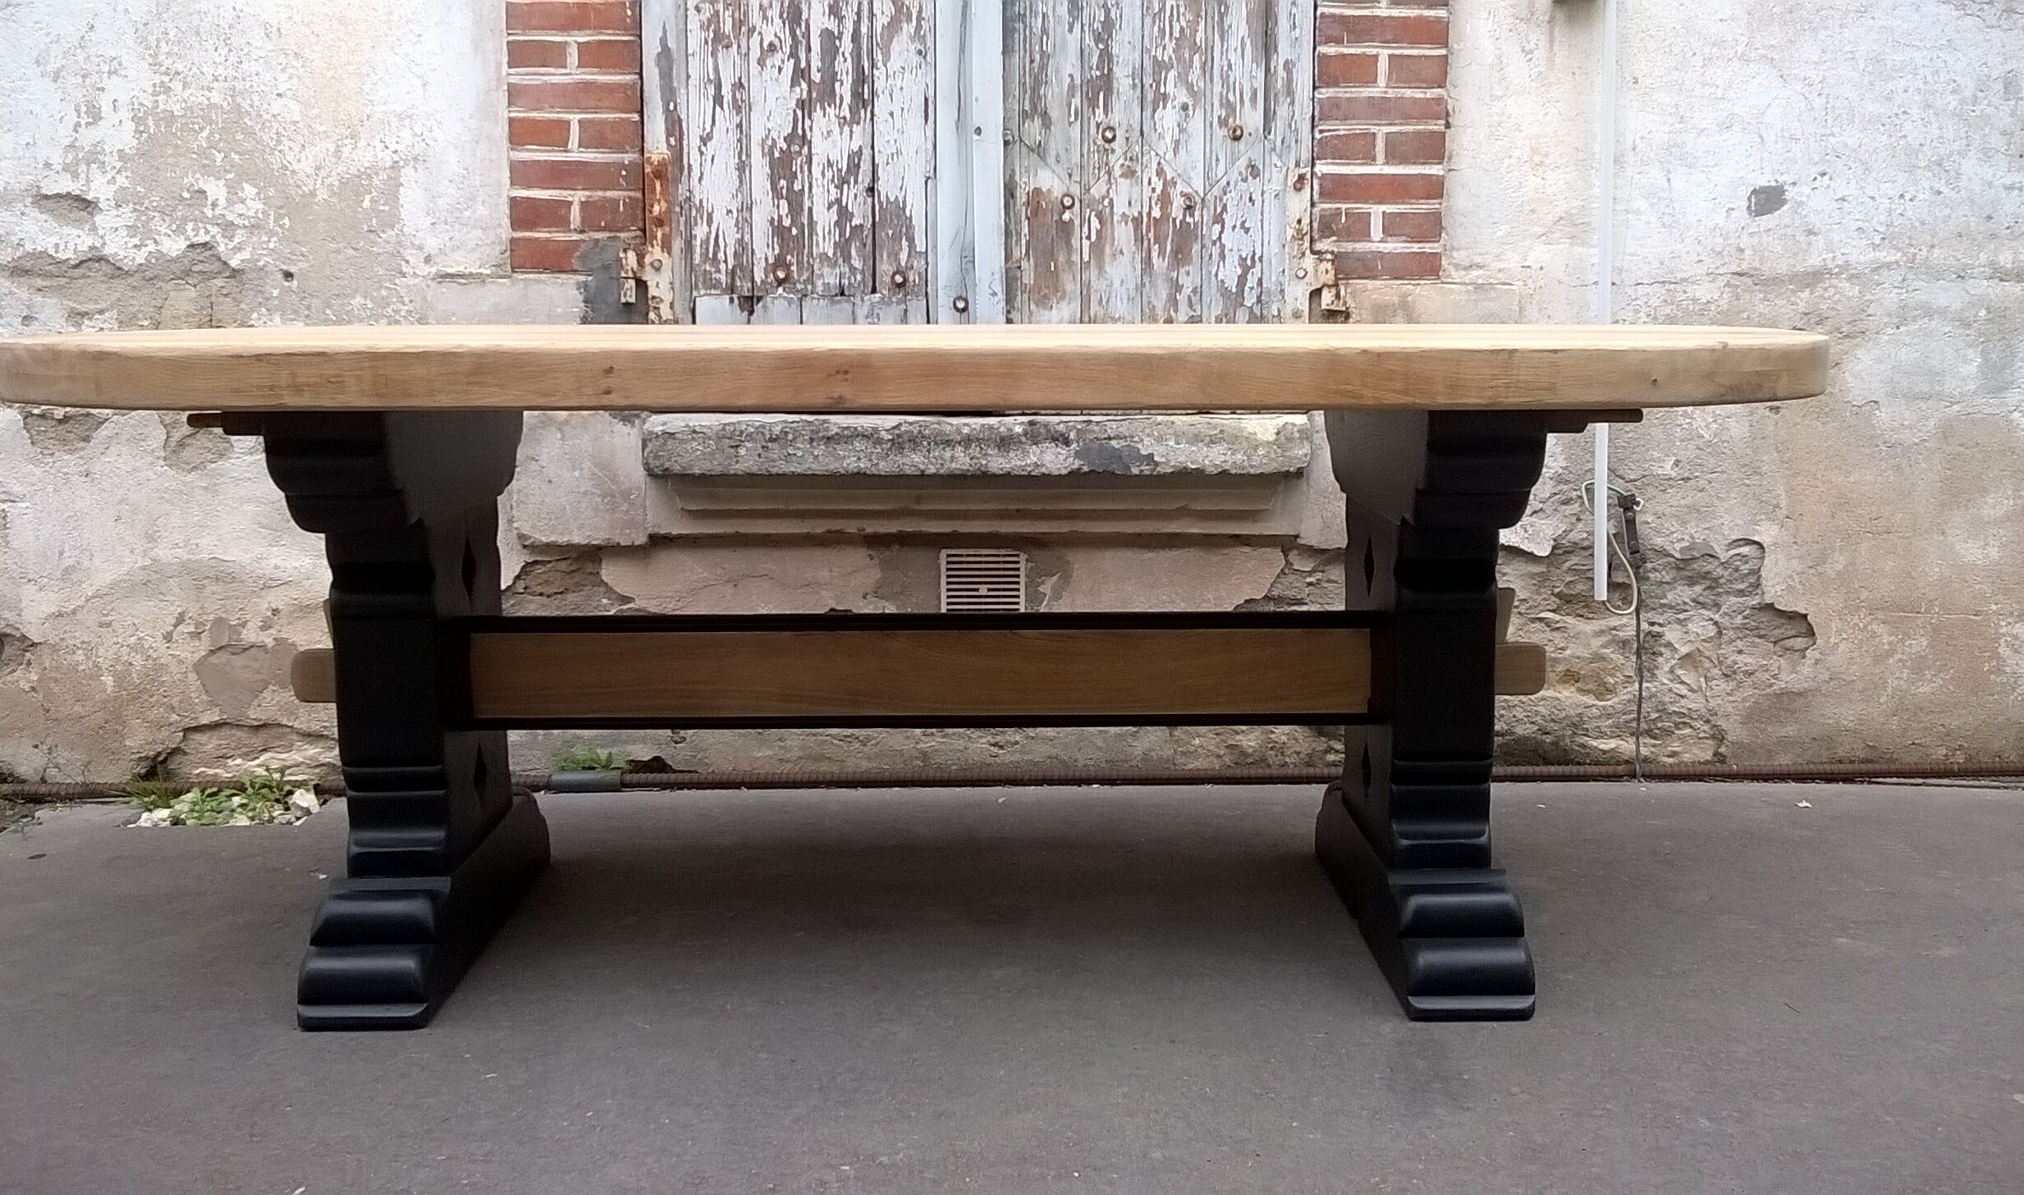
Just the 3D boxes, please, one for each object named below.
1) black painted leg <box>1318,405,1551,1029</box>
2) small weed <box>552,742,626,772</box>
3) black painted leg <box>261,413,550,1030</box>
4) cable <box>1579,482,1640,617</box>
[{"bbox_3d":[0.524,0.080,2.394,0.146,0.718,0.624,0,10,-1],"label":"black painted leg"},{"bbox_3d":[-0.715,0.272,3.140,0.125,0.060,0.080,0,10,-1],"label":"small weed"},{"bbox_3d":[-0.747,0.086,2.371,0.146,0.718,0.624,0,10,-1],"label":"black painted leg"},{"bbox_3d":[0.999,-0.081,3.110,0.098,0.225,0.045,0,10,-1],"label":"cable"}]

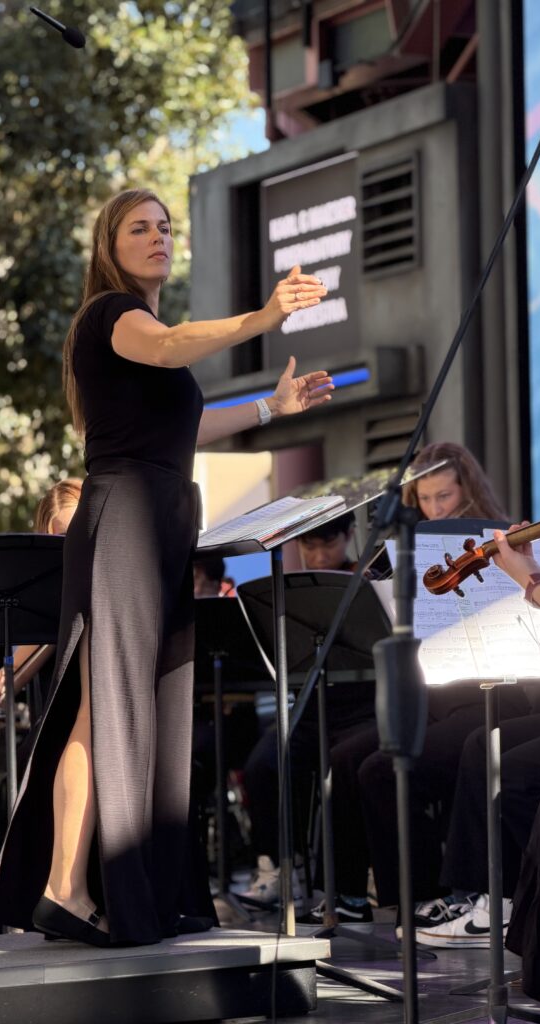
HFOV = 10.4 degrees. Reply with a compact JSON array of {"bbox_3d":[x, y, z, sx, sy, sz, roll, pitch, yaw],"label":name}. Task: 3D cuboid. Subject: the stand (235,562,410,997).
[{"bbox_3d":[0.145,0.648,7.600,0.510,0.980,0.470,-4,-4,40],"label":"stand"}]

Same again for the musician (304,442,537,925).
[{"bbox_3d":[0.360,0.504,8.350,0.520,1.340,0.750,-4,-4,40],"label":"musician"}]

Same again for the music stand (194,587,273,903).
[{"bbox_3d":[-0.152,0.747,9.100,0.510,0.960,0.450,-2,-3,12],"label":"music stand"}]

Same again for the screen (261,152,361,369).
[{"bbox_3d":[0.210,-1.255,15.000,0.100,0.968,0.915,1,-4,-29],"label":"screen"}]

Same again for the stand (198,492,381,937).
[{"bbox_3d":[0.031,0.523,6.750,0.480,1.140,0.510,0,-4,-27],"label":"stand"}]

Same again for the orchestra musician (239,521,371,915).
[{"bbox_3d":[0.100,0.615,9.250,0.500,1.230,0.750,-3,-4,30],"label":"orchestra musician"}]

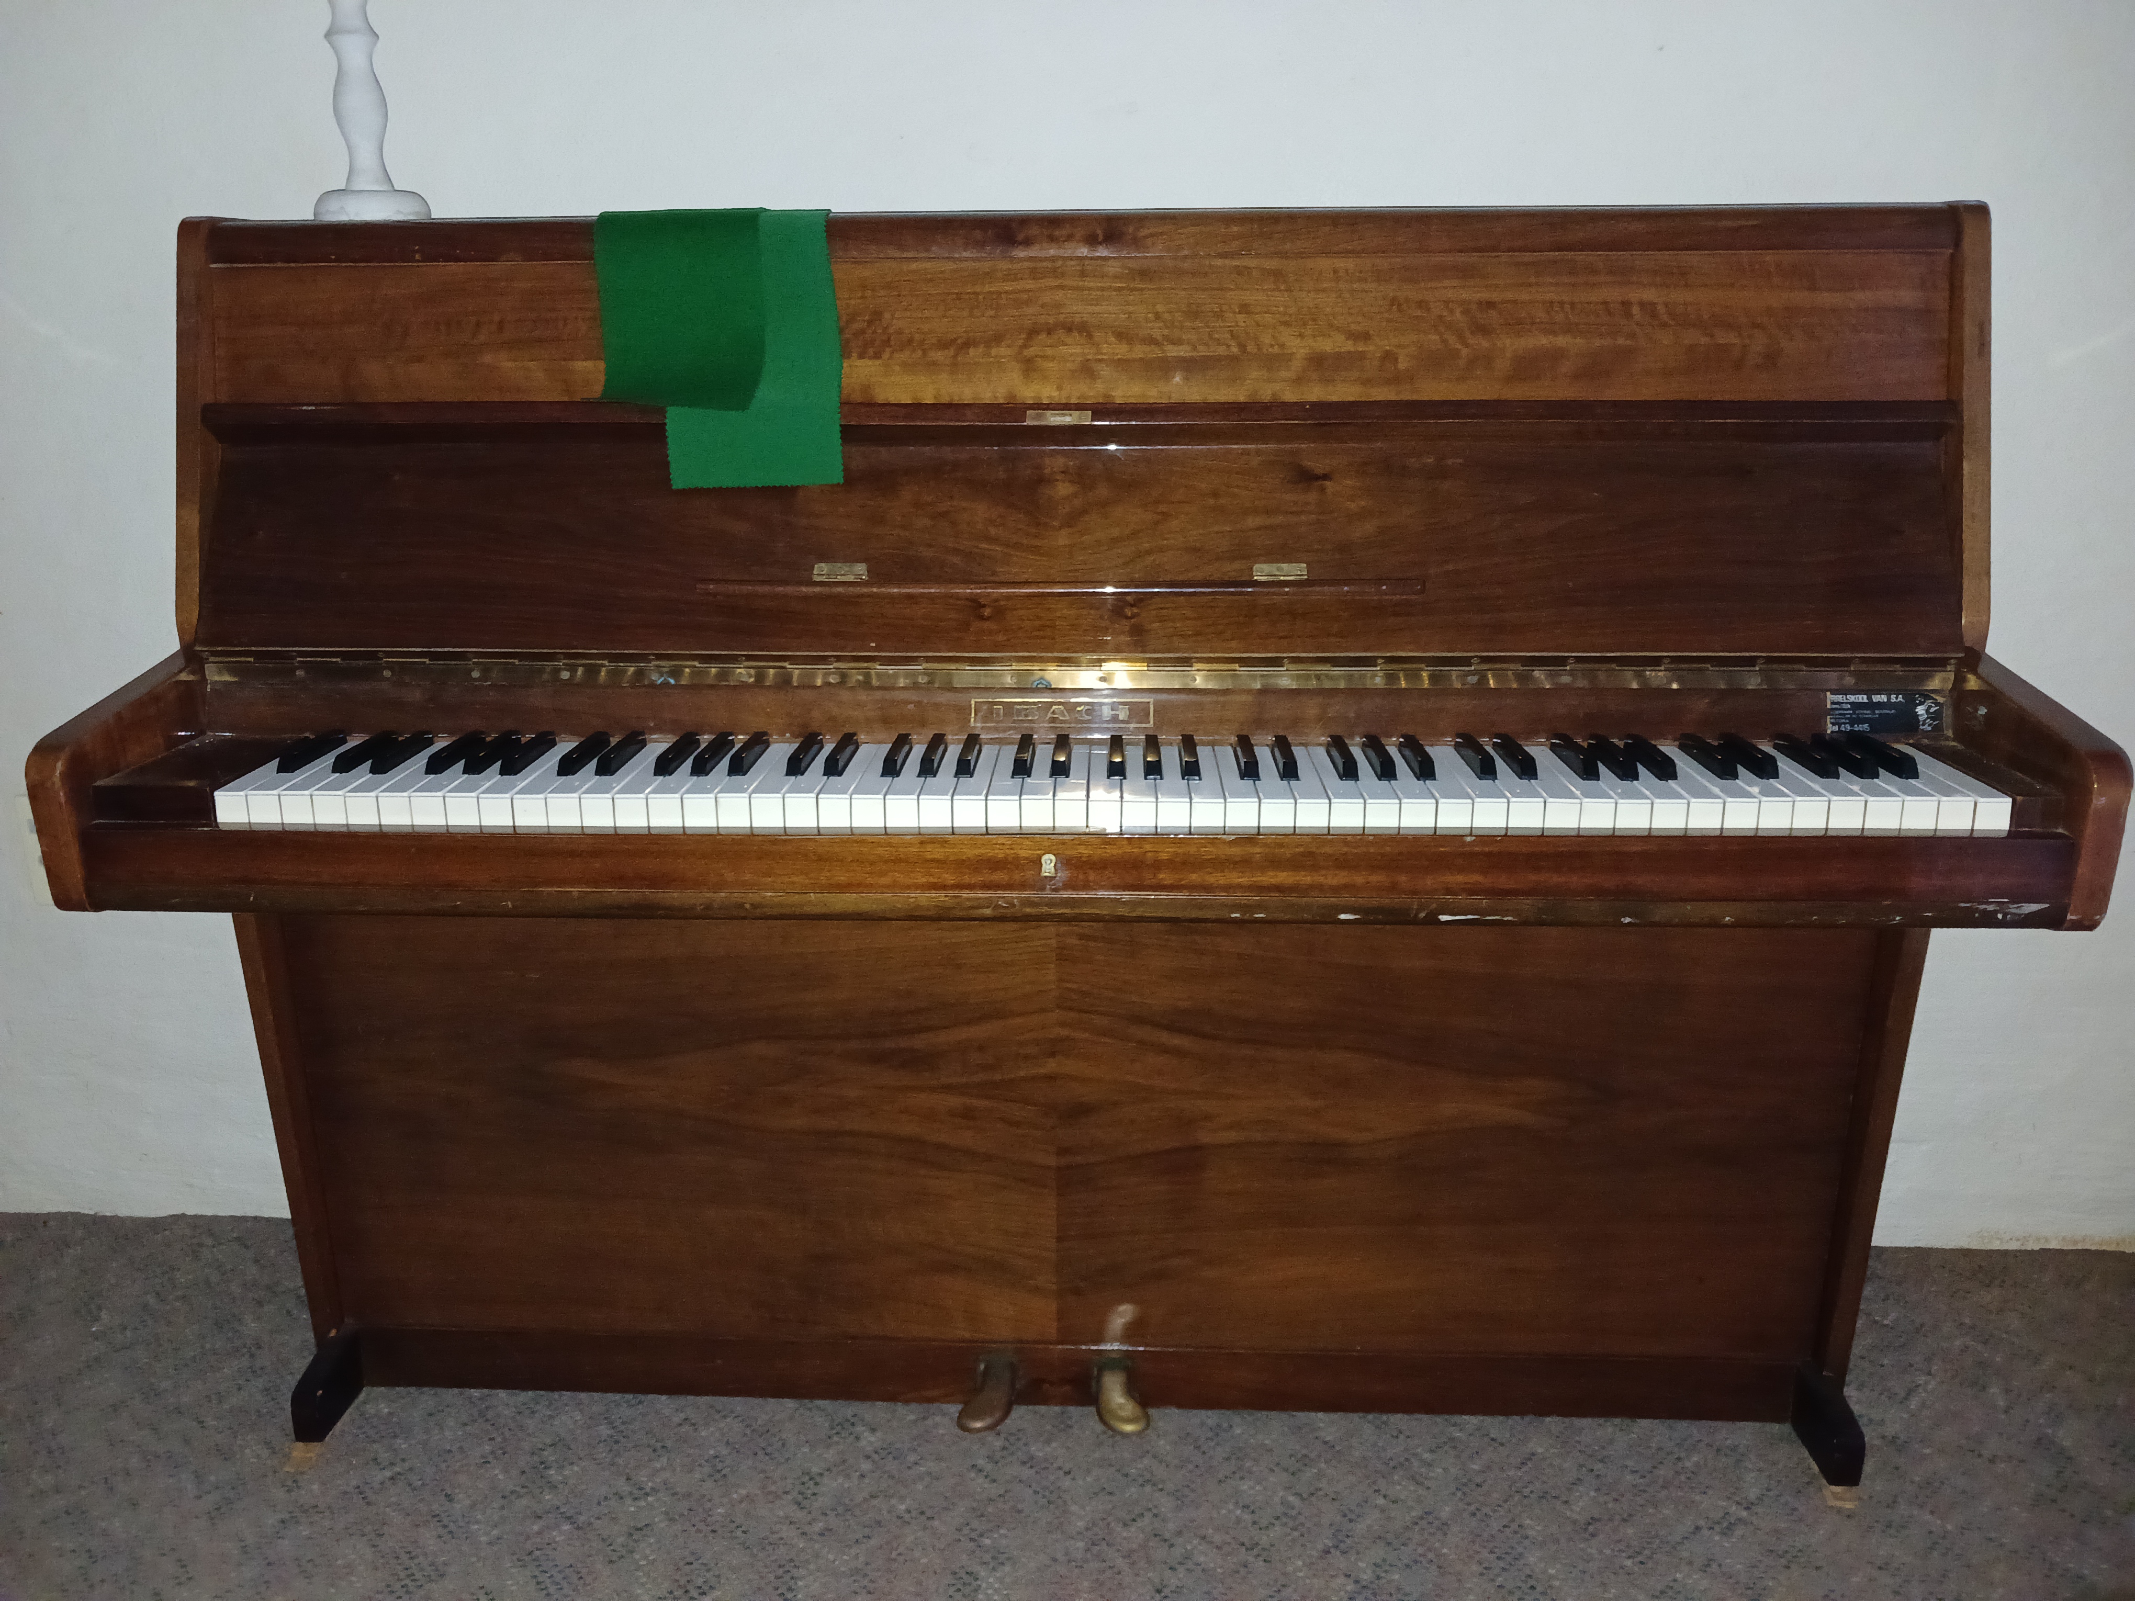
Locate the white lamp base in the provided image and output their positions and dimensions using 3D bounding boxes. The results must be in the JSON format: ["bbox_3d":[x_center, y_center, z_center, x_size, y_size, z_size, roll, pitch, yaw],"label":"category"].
[{"bbox_3d":[-0.594,-0.507,1.419,0.093,0.033,0.093,0,16,3],"label":"white lamp base"}]

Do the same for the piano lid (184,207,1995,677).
[{"bbox_3d":[-0.003,-0.280,1.316,1.390,0.352,0.080,0,0,3],"label":"piano lid"}]

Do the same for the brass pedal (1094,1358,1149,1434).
[{"bbox_3d":[0.050,0.541,1.513,0.048,0.034,0.088,0,16,3],"label":"brass pedal"}]

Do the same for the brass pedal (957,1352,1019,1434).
[{"bbox_3d":[-0.076,0.538,1.519,0.053,0.034,0.088,0,16,3],"label":"brass pedal"}]

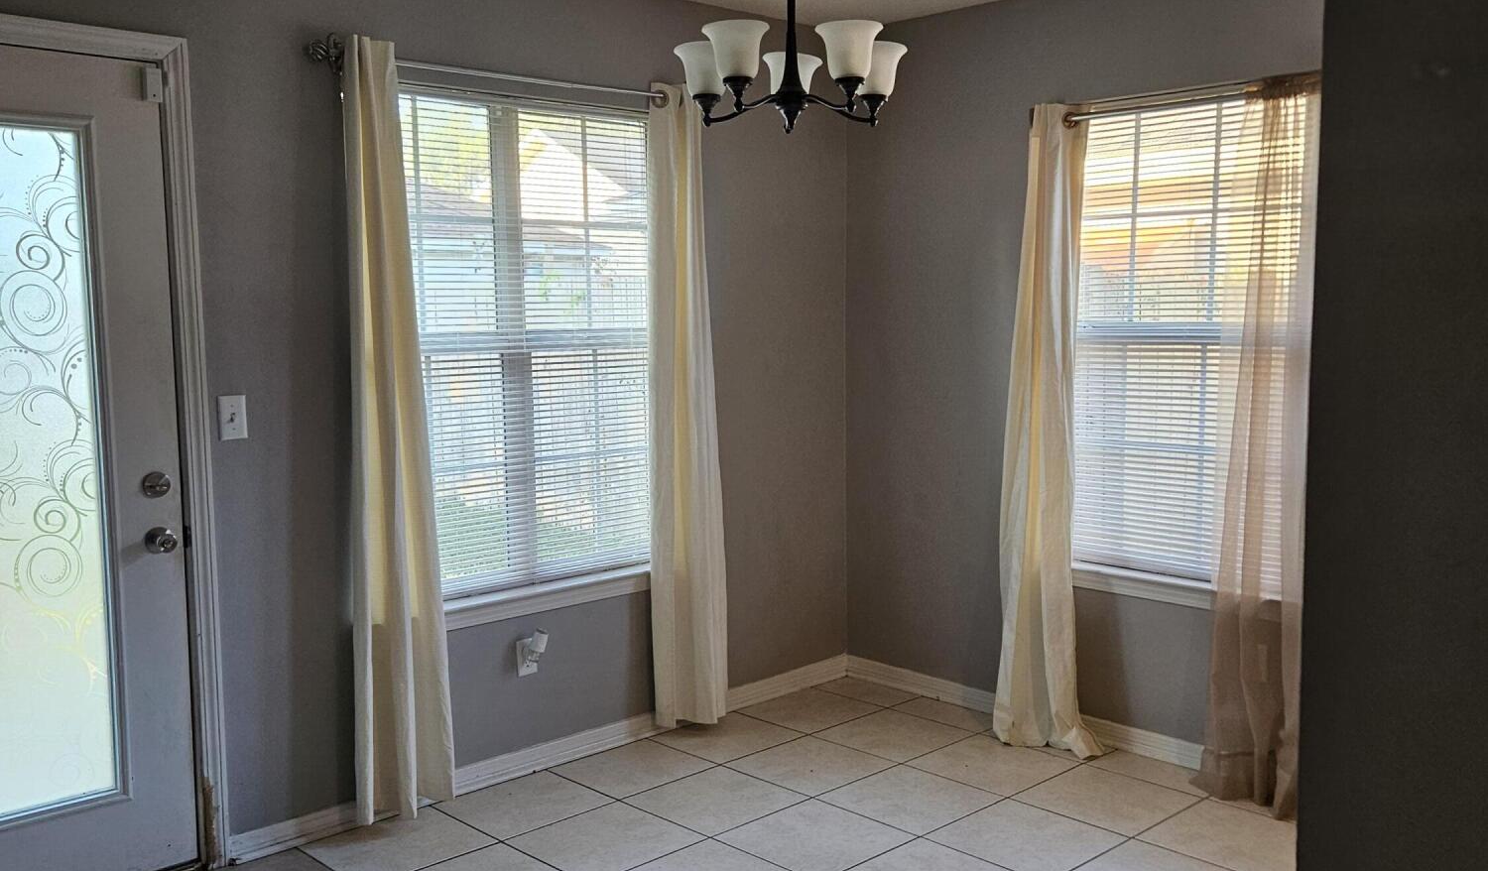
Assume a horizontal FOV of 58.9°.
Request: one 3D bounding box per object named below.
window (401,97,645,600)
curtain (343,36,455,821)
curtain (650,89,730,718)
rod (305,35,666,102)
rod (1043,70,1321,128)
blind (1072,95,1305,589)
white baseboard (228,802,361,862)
[{"bbox_3d":[-0.680,-0.274,4.058,1.030,1.490,0.045,-6,8,-44],"label":"window"},{"bbox_3d":[-0.949,0.010,3.643,0.265,2.141,0.120,-6,8,-44],"label":"curtain"},{"bbox_3d":[-0.186,-0.063,4.373,0.305,2.120,0.120,-6,8,-44],"label":"curtain"},{"bbox_3d":[-0.621,-1.044,3.895,1.404,0.095,0.090,-6,8,-44],"label":"rod"},{"bbox_3d":[1.274,-0.992,3.899,0.100,0.070,0.985,-6,8,-44],"label":"rod"},{"bbox_3d":[1.314,-0.288,4.093,0.045,1.473,0.834,-6,8,-44],"label":"blind"},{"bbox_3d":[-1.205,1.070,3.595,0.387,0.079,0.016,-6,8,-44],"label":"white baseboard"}]

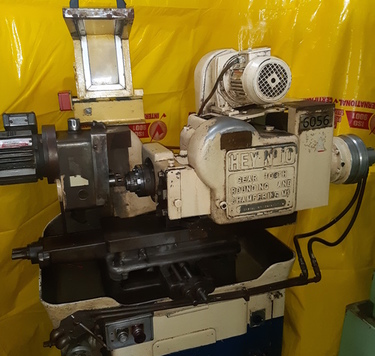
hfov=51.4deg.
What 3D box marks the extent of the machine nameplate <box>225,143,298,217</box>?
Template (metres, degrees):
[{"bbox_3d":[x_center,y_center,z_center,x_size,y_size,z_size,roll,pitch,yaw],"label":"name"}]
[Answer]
[{"bbox_3d":[0.296,0.015,1.559,0.304,0.285,0.015,-7,16,-16],"label":"machine nameplate"}]

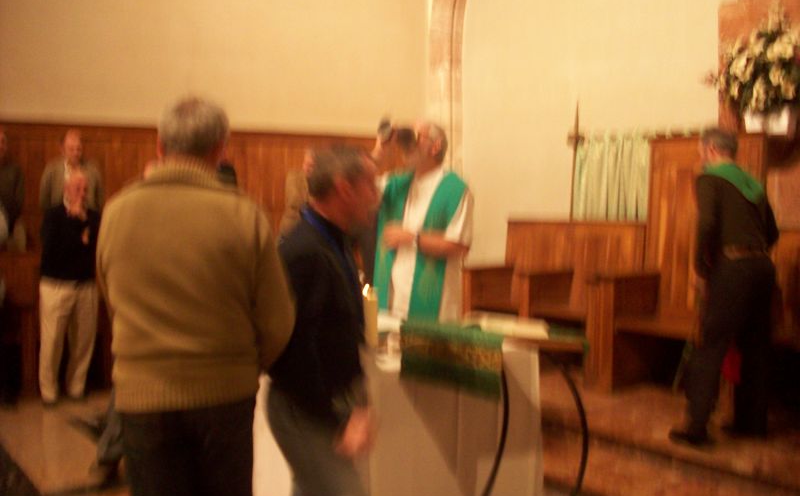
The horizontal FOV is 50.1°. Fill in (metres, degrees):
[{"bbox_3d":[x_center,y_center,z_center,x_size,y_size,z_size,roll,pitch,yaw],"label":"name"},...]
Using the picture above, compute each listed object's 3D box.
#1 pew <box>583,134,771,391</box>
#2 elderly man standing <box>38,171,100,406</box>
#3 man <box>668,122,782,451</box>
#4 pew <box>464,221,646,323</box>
[{"bbox_3d":[1.822,0.101,5.606,0.680,1.700,0.880,-3,4,-38],"label":"pew"},{"bbox_3d":[-2.508,0.293,6.500,0.470,1.760,0.360,-2,4,-23],"label":"elderly man standing"},{"bbox_3d":[1.700,0.187,4.486,0.520,1.660,0.500,-3,5,-41],"label":"man"},{"bbox_3d":[1.161,0.358,6.466,0.680,1.080,1.400,-3,4,-38],"label":"pew"}]

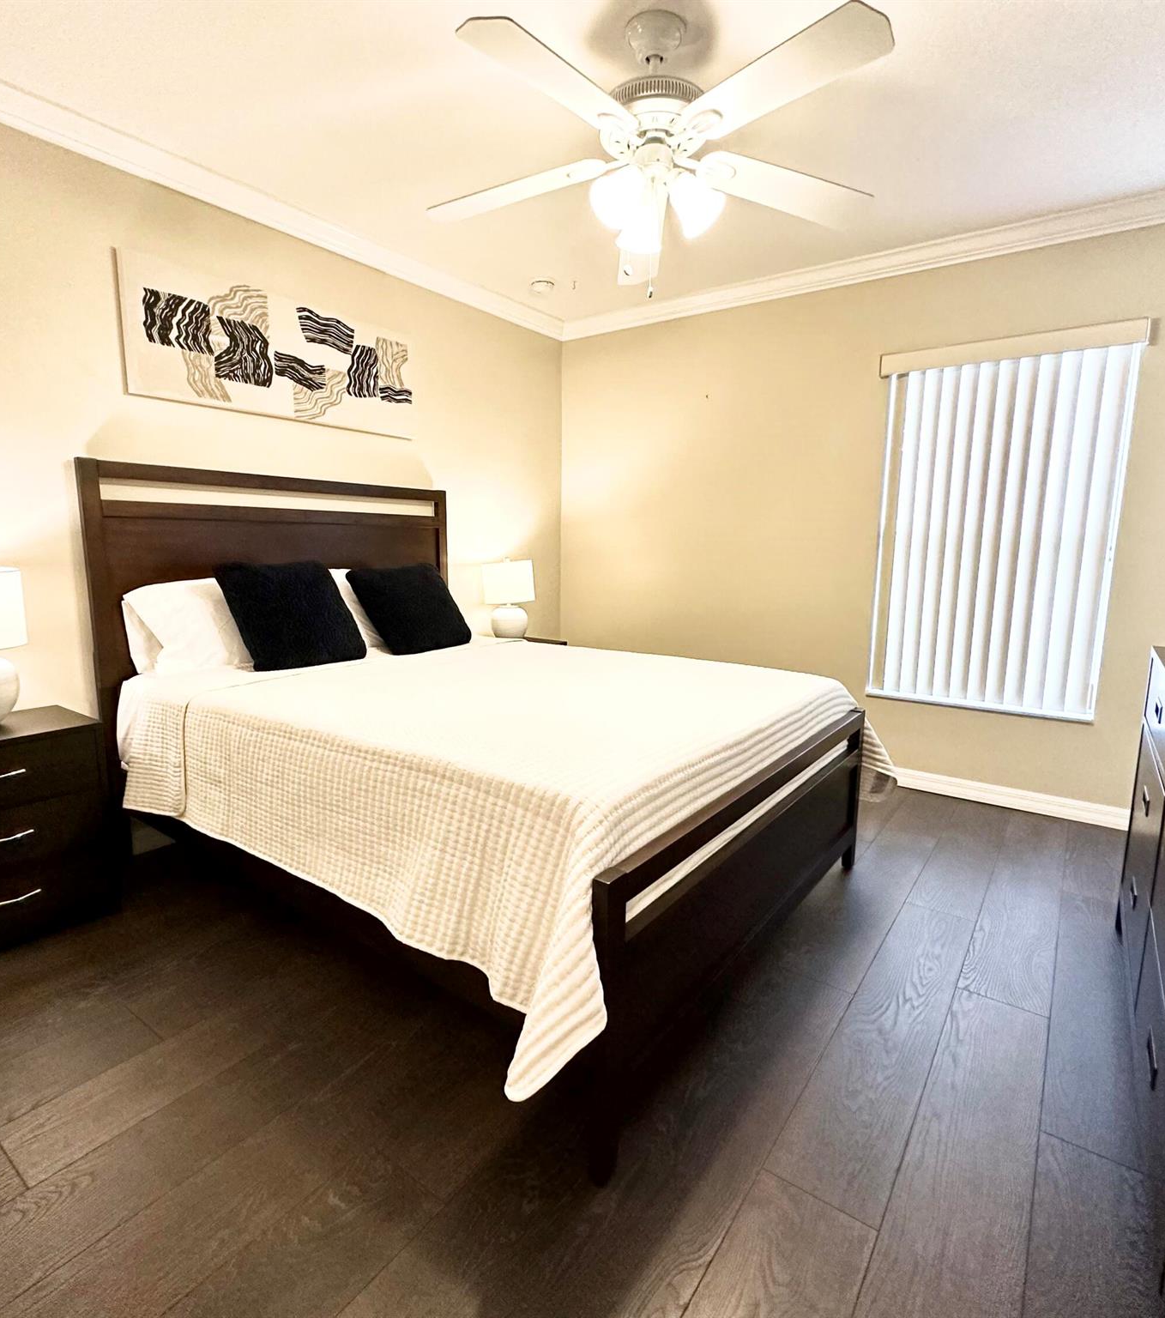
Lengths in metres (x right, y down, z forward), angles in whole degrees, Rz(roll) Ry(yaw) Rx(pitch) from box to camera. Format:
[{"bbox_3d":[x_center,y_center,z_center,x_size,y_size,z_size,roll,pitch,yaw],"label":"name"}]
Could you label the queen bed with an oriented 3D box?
[{"bbox_3d":[-0.350,0.052,2.447,2.140,1.400,1.700,7,11,35],"label":"queen bed"}]

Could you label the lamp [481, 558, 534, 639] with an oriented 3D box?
[{"bbox_3d":[-0.412,-0.337,4.010,0.285,0.477,0.285,0,9,0],"label":"lamp"}]

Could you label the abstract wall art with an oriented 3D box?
[{"bbox_3d":[-1.186,-1.215,2.899,0.035,0.470,1.270,7,11,35],"label":"abstract wall art"}]

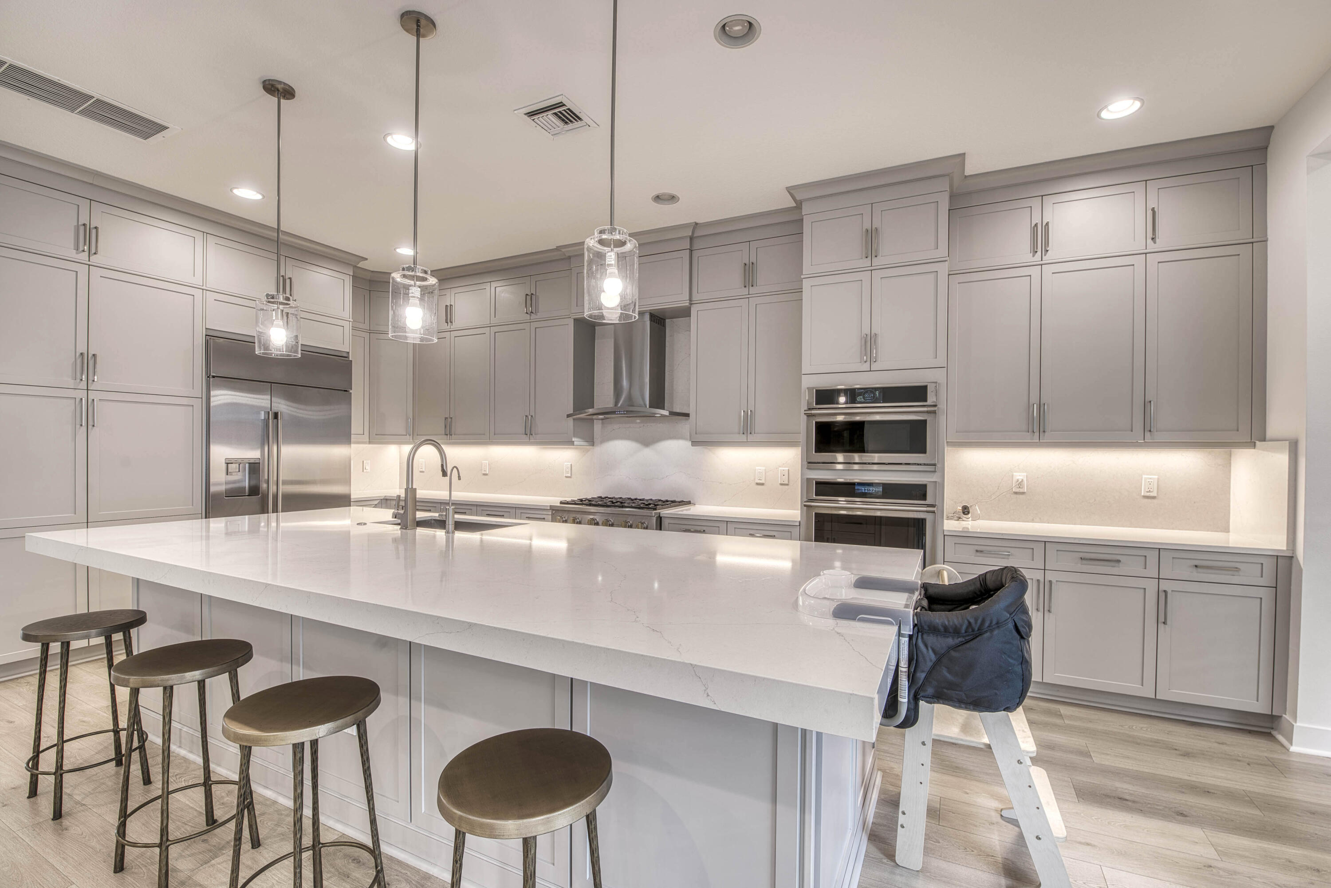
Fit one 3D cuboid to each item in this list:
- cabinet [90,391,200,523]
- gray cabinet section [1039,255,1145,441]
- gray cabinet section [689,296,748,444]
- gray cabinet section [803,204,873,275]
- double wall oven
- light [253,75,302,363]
[{"bbox_3d":[-3.652,0.077,3.765,0.580,0.818,0.595,0,0,24],"label":"cabinet"},{"bbox_3d":[2.536,-0.541,3.357,0.493,1.052,0.330,0,0,24],"label":"gray cabinet section"},{"bbox_3d":[0.470,-0.551,4.361,0.461,1.052,0.330,0,0,24],"label":"gray cabinet section"},{"bbox_3d":[1.204,-1.290,3.777,0.418,0.386,0.580,0,0,24],"label":"gray cabinet section"},{"bbox_3d":[1.357,0.290,3.653,0.748,1.302,0.620,0,0,24],"label":"double wall oven"},{"bbox_3d":[-1.802,-1.048,2.586,0.172,1.242,0.172,0,0,24],"label":"light"}]

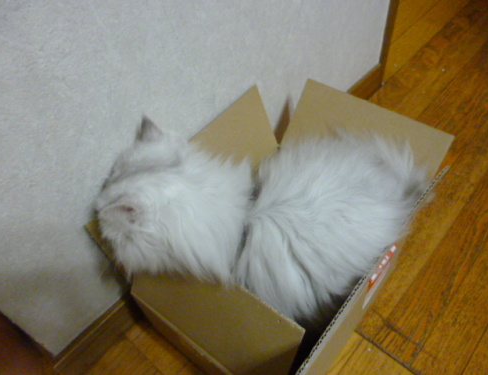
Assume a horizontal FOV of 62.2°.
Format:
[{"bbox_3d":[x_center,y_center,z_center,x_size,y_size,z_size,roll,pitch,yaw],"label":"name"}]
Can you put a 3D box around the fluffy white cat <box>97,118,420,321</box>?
[{"bbox_3d":[0.044,0.039,0.557,0.427,0.323,0.220,-7,48,1],"label":"fluffy white cat"}]

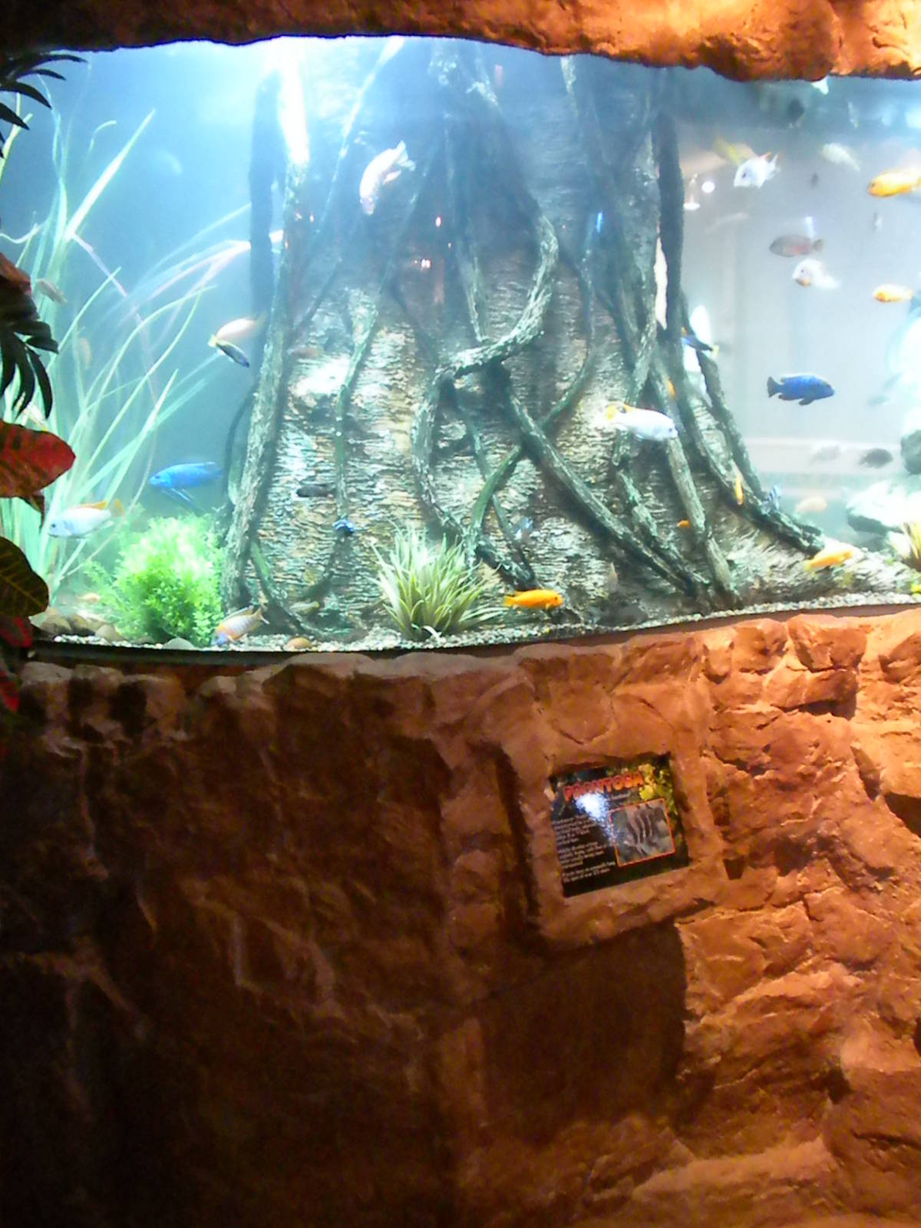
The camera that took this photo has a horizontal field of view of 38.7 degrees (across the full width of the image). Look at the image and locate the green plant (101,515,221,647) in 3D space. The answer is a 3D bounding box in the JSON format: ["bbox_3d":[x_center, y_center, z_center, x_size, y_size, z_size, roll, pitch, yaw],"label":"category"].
[{"bbox_3d":[-0.518,-0.056,2.270,0.200,0.210,0.180,0,13,0],"label":"green plant"}]

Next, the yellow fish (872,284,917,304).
[{"bbox_3d":[0.844,-0.622,2.550,0.088,0.037,0.027,-9,15,-23],"label":"yellow fish"}]

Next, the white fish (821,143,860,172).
[{"bbox_3d":[0.753,-0.904,2.600,0.085,0.036,0.027,22,8,-14],"label":"white fish"}]

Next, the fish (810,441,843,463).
[{"bbox_3d":[0.864,-0.383,3.100,0.083,0.037,0.025,-13,14,-3],"label":"fish"}]

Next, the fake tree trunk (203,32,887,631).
[{"bbox_3d":[0.174,-0.536,2.580,1.220,1.030,0.820,1,13,3],"label":"fake tree trunk"}]

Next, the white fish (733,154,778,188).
[{"bbox_3d":[0.545,-0.816,2.420,0.100,0.053,0.033,-30,27,-31],"label":"white fish"}]

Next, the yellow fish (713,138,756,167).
[{"bbox_3d":[0.534,-0.895,2.550,0.082,0.038,0.027,25,8,-12],"label":"yellow fish"}]

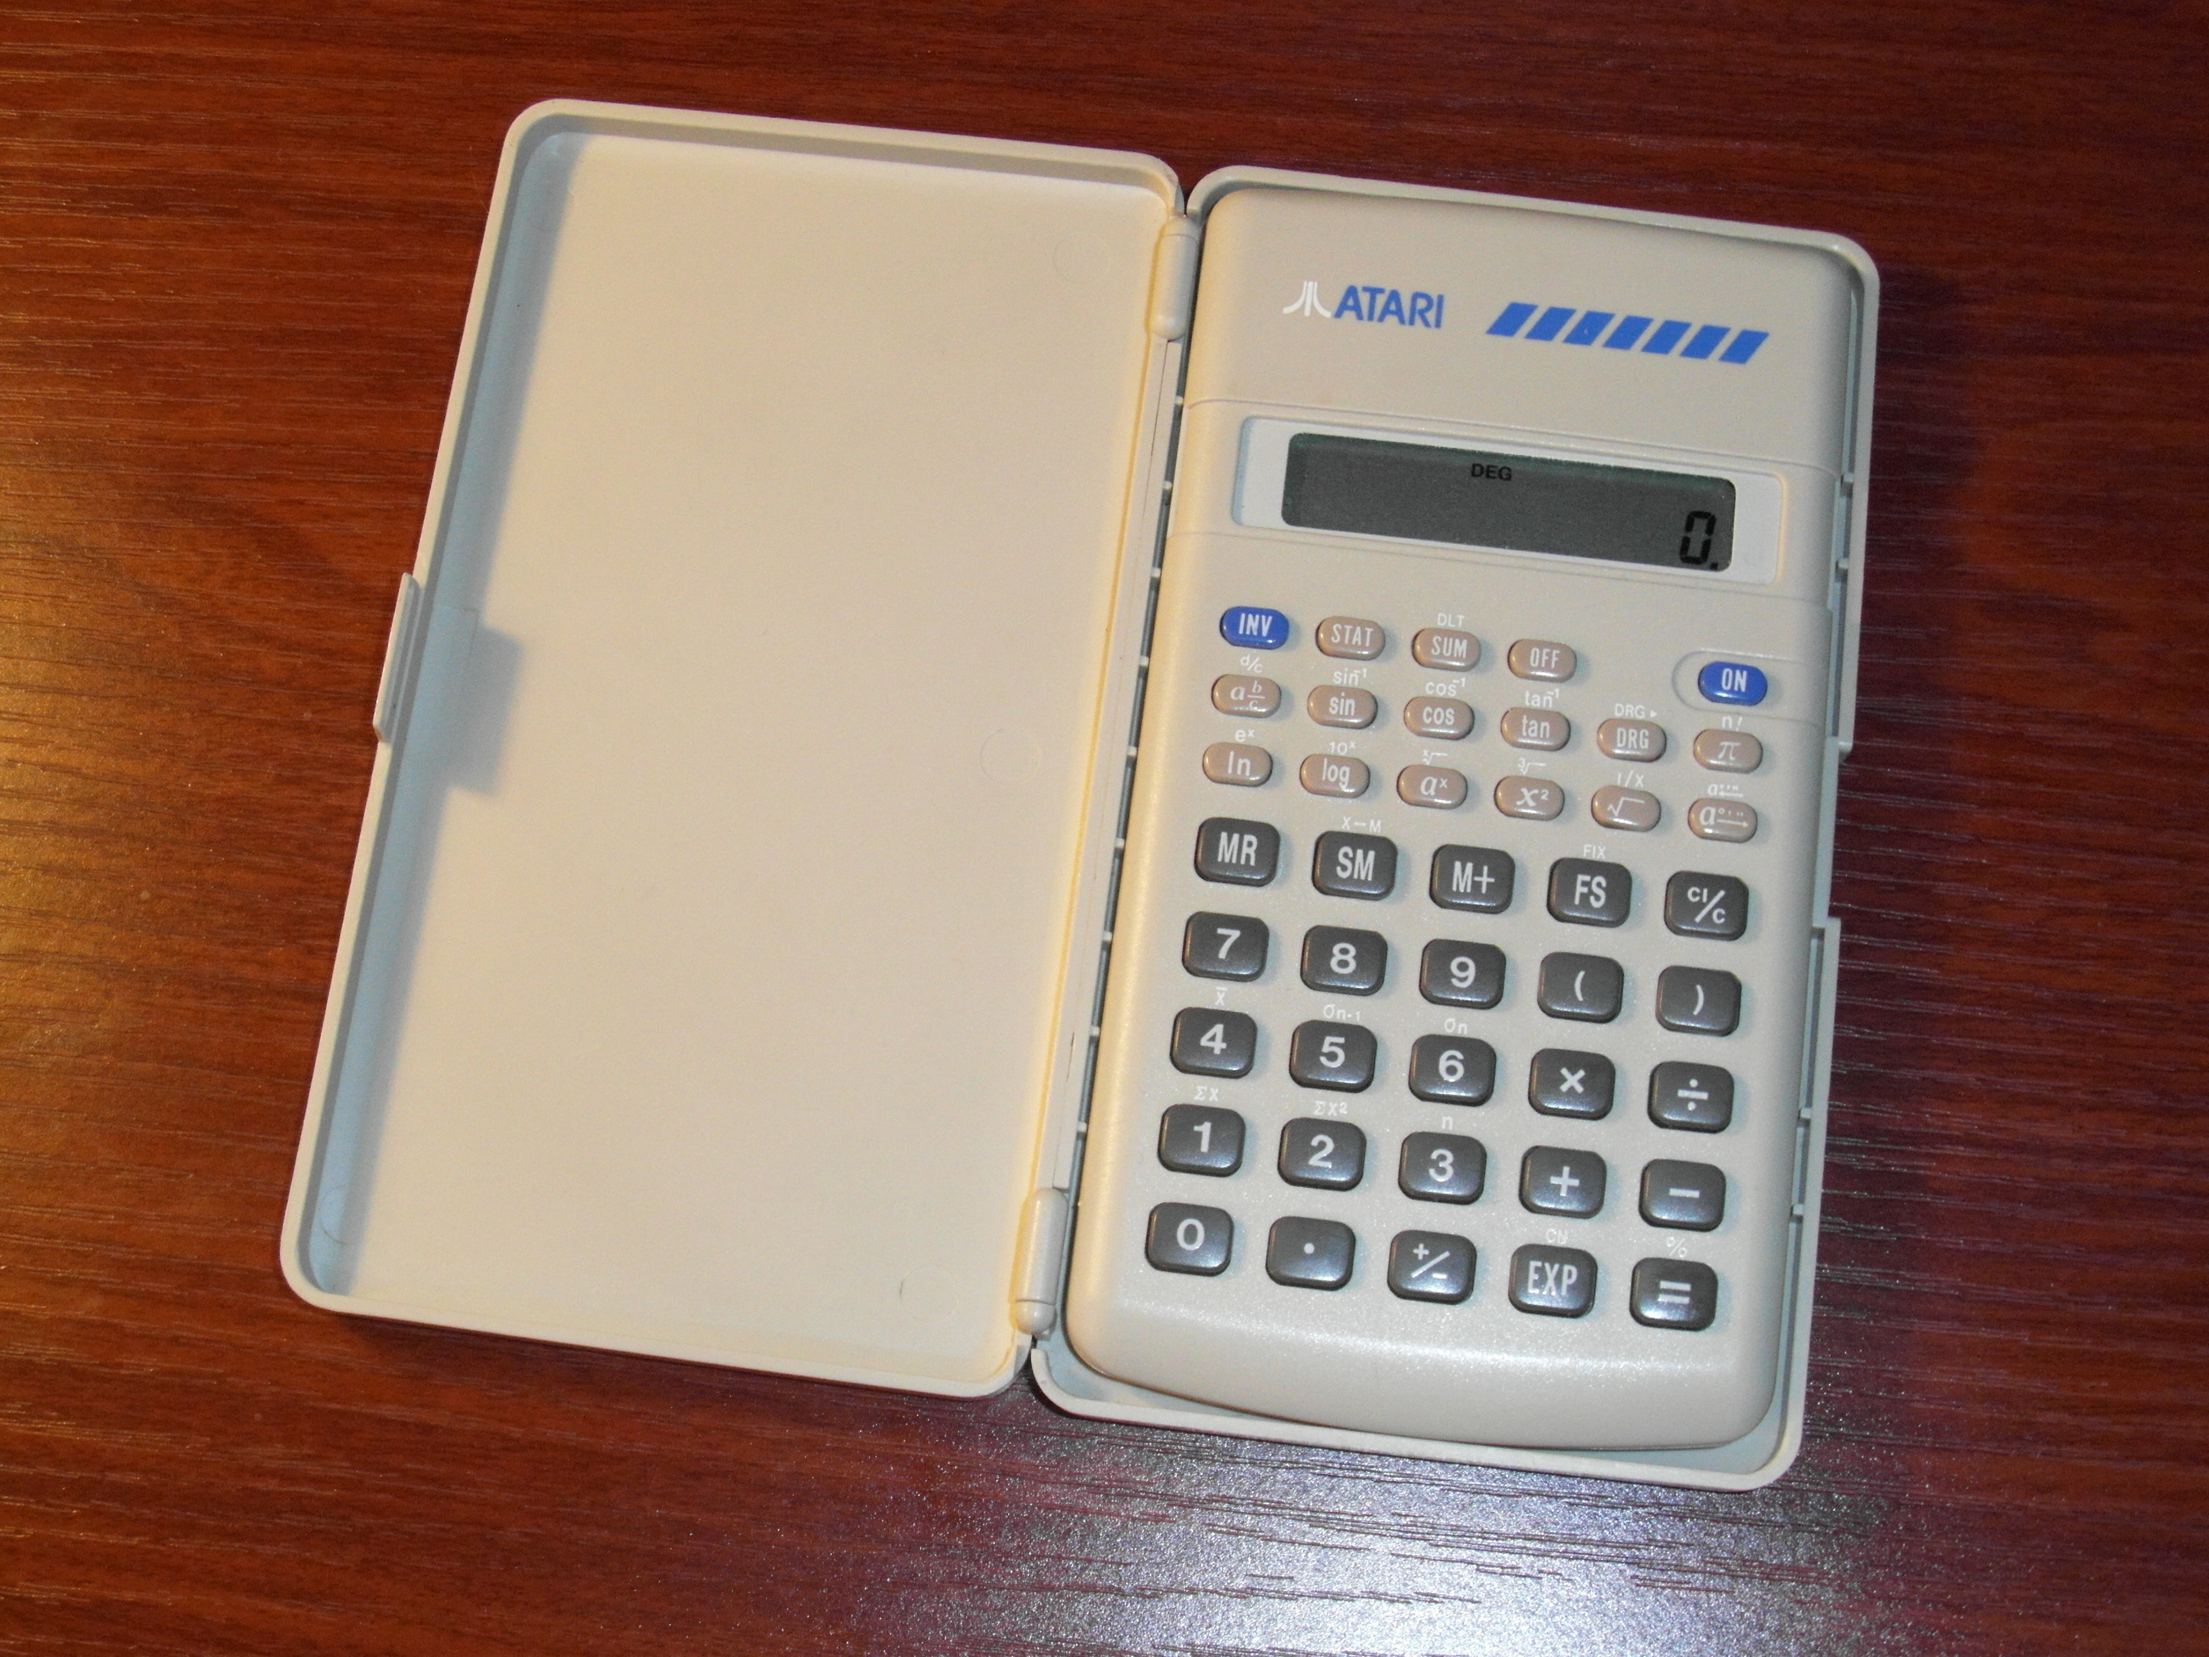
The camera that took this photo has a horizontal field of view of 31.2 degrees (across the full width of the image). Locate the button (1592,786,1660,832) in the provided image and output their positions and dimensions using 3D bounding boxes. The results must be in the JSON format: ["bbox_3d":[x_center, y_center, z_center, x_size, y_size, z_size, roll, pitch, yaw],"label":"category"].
[{"bbox_3d":[0.056,-0.002,0.425,0.007,0.002,0.004,7,74,3],"label":"button"}]

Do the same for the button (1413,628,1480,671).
[{"bbox_3d":[0.036,-0.019,0.418,0.007,0.002,0.004,7,71,3],"label":"button"}]

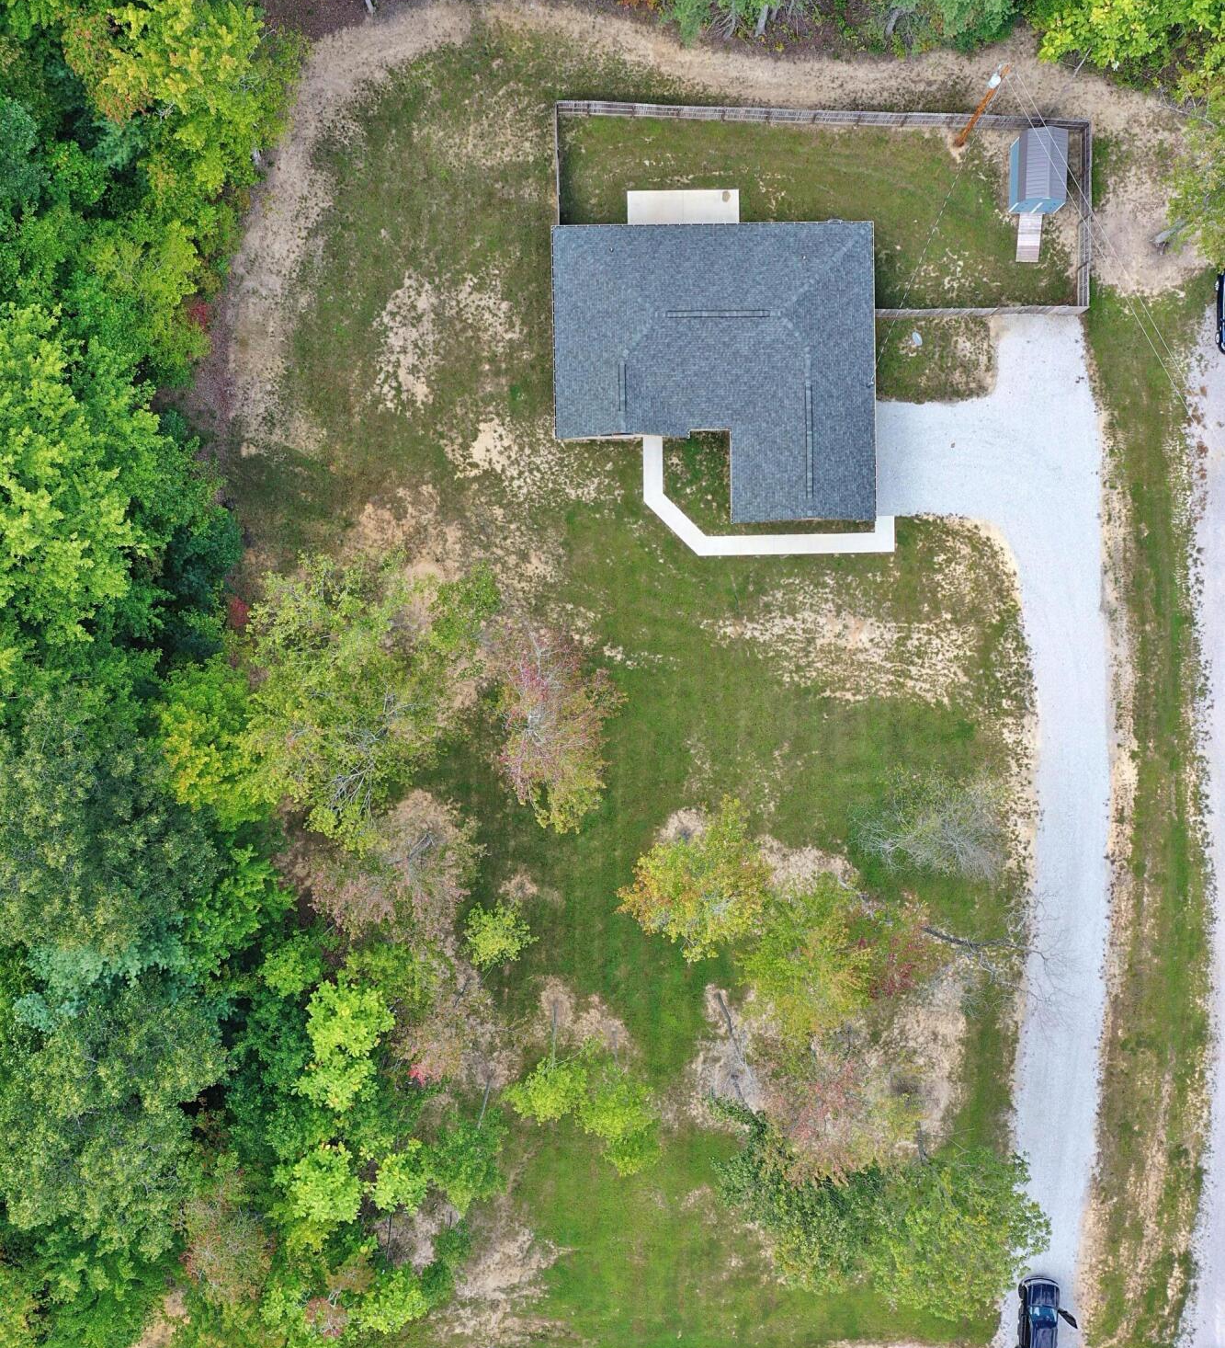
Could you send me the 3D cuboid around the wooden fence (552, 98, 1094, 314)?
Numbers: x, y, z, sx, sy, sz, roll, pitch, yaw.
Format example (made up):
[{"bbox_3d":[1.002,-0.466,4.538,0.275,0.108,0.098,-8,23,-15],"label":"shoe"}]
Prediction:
[{"bbox_3d":[11.295,-24.873,76.730,28.518,1.900,10.941,0,90,-1],"label":"wooden fence"}]

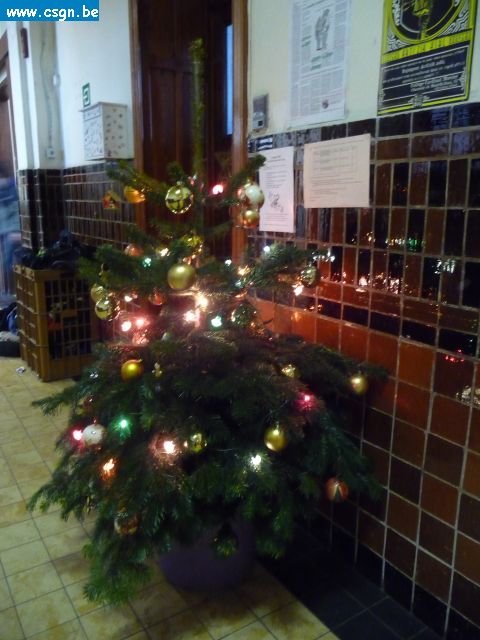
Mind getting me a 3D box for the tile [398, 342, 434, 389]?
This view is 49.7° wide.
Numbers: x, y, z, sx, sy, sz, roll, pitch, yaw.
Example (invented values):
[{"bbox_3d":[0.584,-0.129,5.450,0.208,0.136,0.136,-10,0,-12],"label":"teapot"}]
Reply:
[{"bbox_3d":[0.511,0.128,1.495,0.012,0.126,0.122,-9,16,-32],"label":"tile"}]

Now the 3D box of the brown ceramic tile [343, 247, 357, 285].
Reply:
[{"bbox_3d":[0.358,-0.174,1.662,0.012,0.123,0.056,-9,16,-32],"label":"brown ceramic tile"}]

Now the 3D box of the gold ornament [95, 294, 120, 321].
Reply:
[{"bbox_3d":[-0.417,-0.038,1.630,0.079,0.086,0.079,-4,14,-14],"label":"gold ornament"}]

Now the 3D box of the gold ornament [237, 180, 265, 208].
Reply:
[{"bbox_3d":[0.032,-0.365,1.520,0.079,0.081,0.079,0,14,1],"label":"gold ornament"}]

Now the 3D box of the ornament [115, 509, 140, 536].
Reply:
[{"bbox_3d":[-0.300,0.536,1.370,0.060,0.065,0.060,-1,14,-5],"label":"ornament"}]

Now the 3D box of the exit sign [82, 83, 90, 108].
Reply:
[{"bbox_3d":[-1.052,-1.532,3.533,0.012,0.142,0.152,-9,16,-32],"label":"exit sign"}]

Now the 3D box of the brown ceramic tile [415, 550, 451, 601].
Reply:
[{"bbox_3d":[0.573,0.753,1.522,0.010,0.120,0.119,-9,16,-31],"label":"brown ceramic tile"}]

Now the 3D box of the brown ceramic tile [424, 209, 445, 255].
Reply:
[{"bbox_3d":[0.529,-0.235,1.391,0.012,0.122,0.057,-10,17,-33],"label":"brown ceramic tile"}]

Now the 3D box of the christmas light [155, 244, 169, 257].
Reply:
[{"bbox_3d":[-0.229,-0.203,1.520,0.038,0.035,0.035,-1,14,0],"label":"christmas light"}]

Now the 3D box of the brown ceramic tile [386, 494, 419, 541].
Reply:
[{"bbox_3d":[0.511,0.614,1.617,0.010,0.120,0.117,-9,16,-32],"label":"brown ceramic tile"}]

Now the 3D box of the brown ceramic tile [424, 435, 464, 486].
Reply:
[{"bbox_3d":[0.576,0.397,1.461,0.010,0.120,0.117,-9,16,-32],"label":"brown ceramic tile"}]

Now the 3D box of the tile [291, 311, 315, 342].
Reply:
[{"bbox_3d":[0.236,0.029,1.908,0.010,0.120,0.117,-9,16,-32],"label":"tile"}]

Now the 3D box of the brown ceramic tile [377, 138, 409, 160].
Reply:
[{"bbox_3d":[0.429,-0.472,1.438,0.010,0.058,0.120,-8,15,-31],"label":"brown ceramic tile"}]

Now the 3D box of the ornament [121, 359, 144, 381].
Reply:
[{"bbox_3d":[-0.297,0.138,1.430,0.062,0.064,0.062,0,13,0],"label":"ornament"}]

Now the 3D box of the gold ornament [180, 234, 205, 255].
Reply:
[{"bbox_3d":[-0.136,-0.213,1.480,0.062,0.067,0.062,-1,14,-5],"label":"gold ornament"}]

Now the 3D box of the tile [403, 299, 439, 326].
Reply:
[{"bbox_3d":[0.510,-0.027,1.457,0.012,0.060,0.118,-9,16,-32],"label":"tile"}]

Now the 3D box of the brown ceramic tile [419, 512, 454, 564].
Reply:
[{"bbox_3d":[0.579,0.637,1.515,0.012,0.125,0.119,-9,16,-32],"label":"brown ceramic tile"}]

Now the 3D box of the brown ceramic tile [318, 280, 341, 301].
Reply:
[{"bbox_3d":[0.309,-0.098,1.764,0.012,0.060,0.118,-10,17,-33],"label":"brown ceramic tile"}]

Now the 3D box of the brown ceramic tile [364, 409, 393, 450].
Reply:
[{"bbox_3d":[0.445,0.348,1.655,0.012,0.120,0.117,-9,16,-32],"label":"brown ceramic tile"}]

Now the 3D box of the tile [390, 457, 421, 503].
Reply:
[{"bbox_3d":[0.515,0.496,1.603,0.012,0.120,0.118,-10,17,-33],"label":"tile"}]

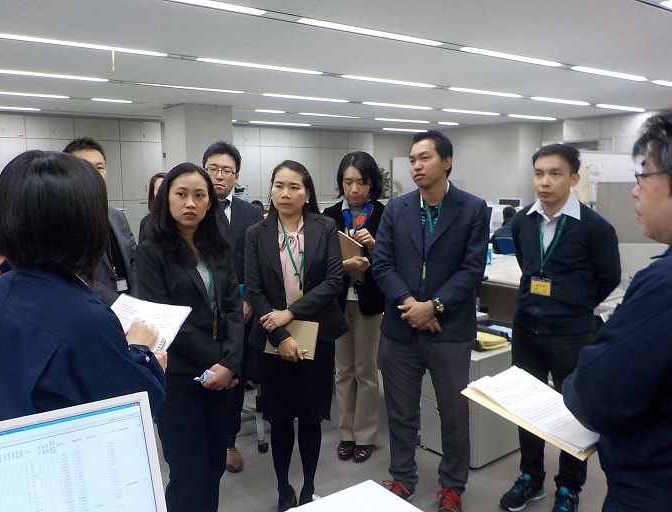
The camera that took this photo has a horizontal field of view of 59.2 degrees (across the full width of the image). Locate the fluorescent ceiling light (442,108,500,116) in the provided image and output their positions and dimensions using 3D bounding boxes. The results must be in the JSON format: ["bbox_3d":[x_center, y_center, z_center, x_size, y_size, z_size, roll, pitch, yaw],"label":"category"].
[{"bbox_3d":[2.034,-2.155,8.812,1.230,0.060,0.150,-6,9,-36],"label":"fluorescent ceiling light"}]

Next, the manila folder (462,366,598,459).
[{"bbox_3d":[0.503,0.358,1.437,0.230,0.030,0.310,-10,28,-44],"label":"manila folder"}]

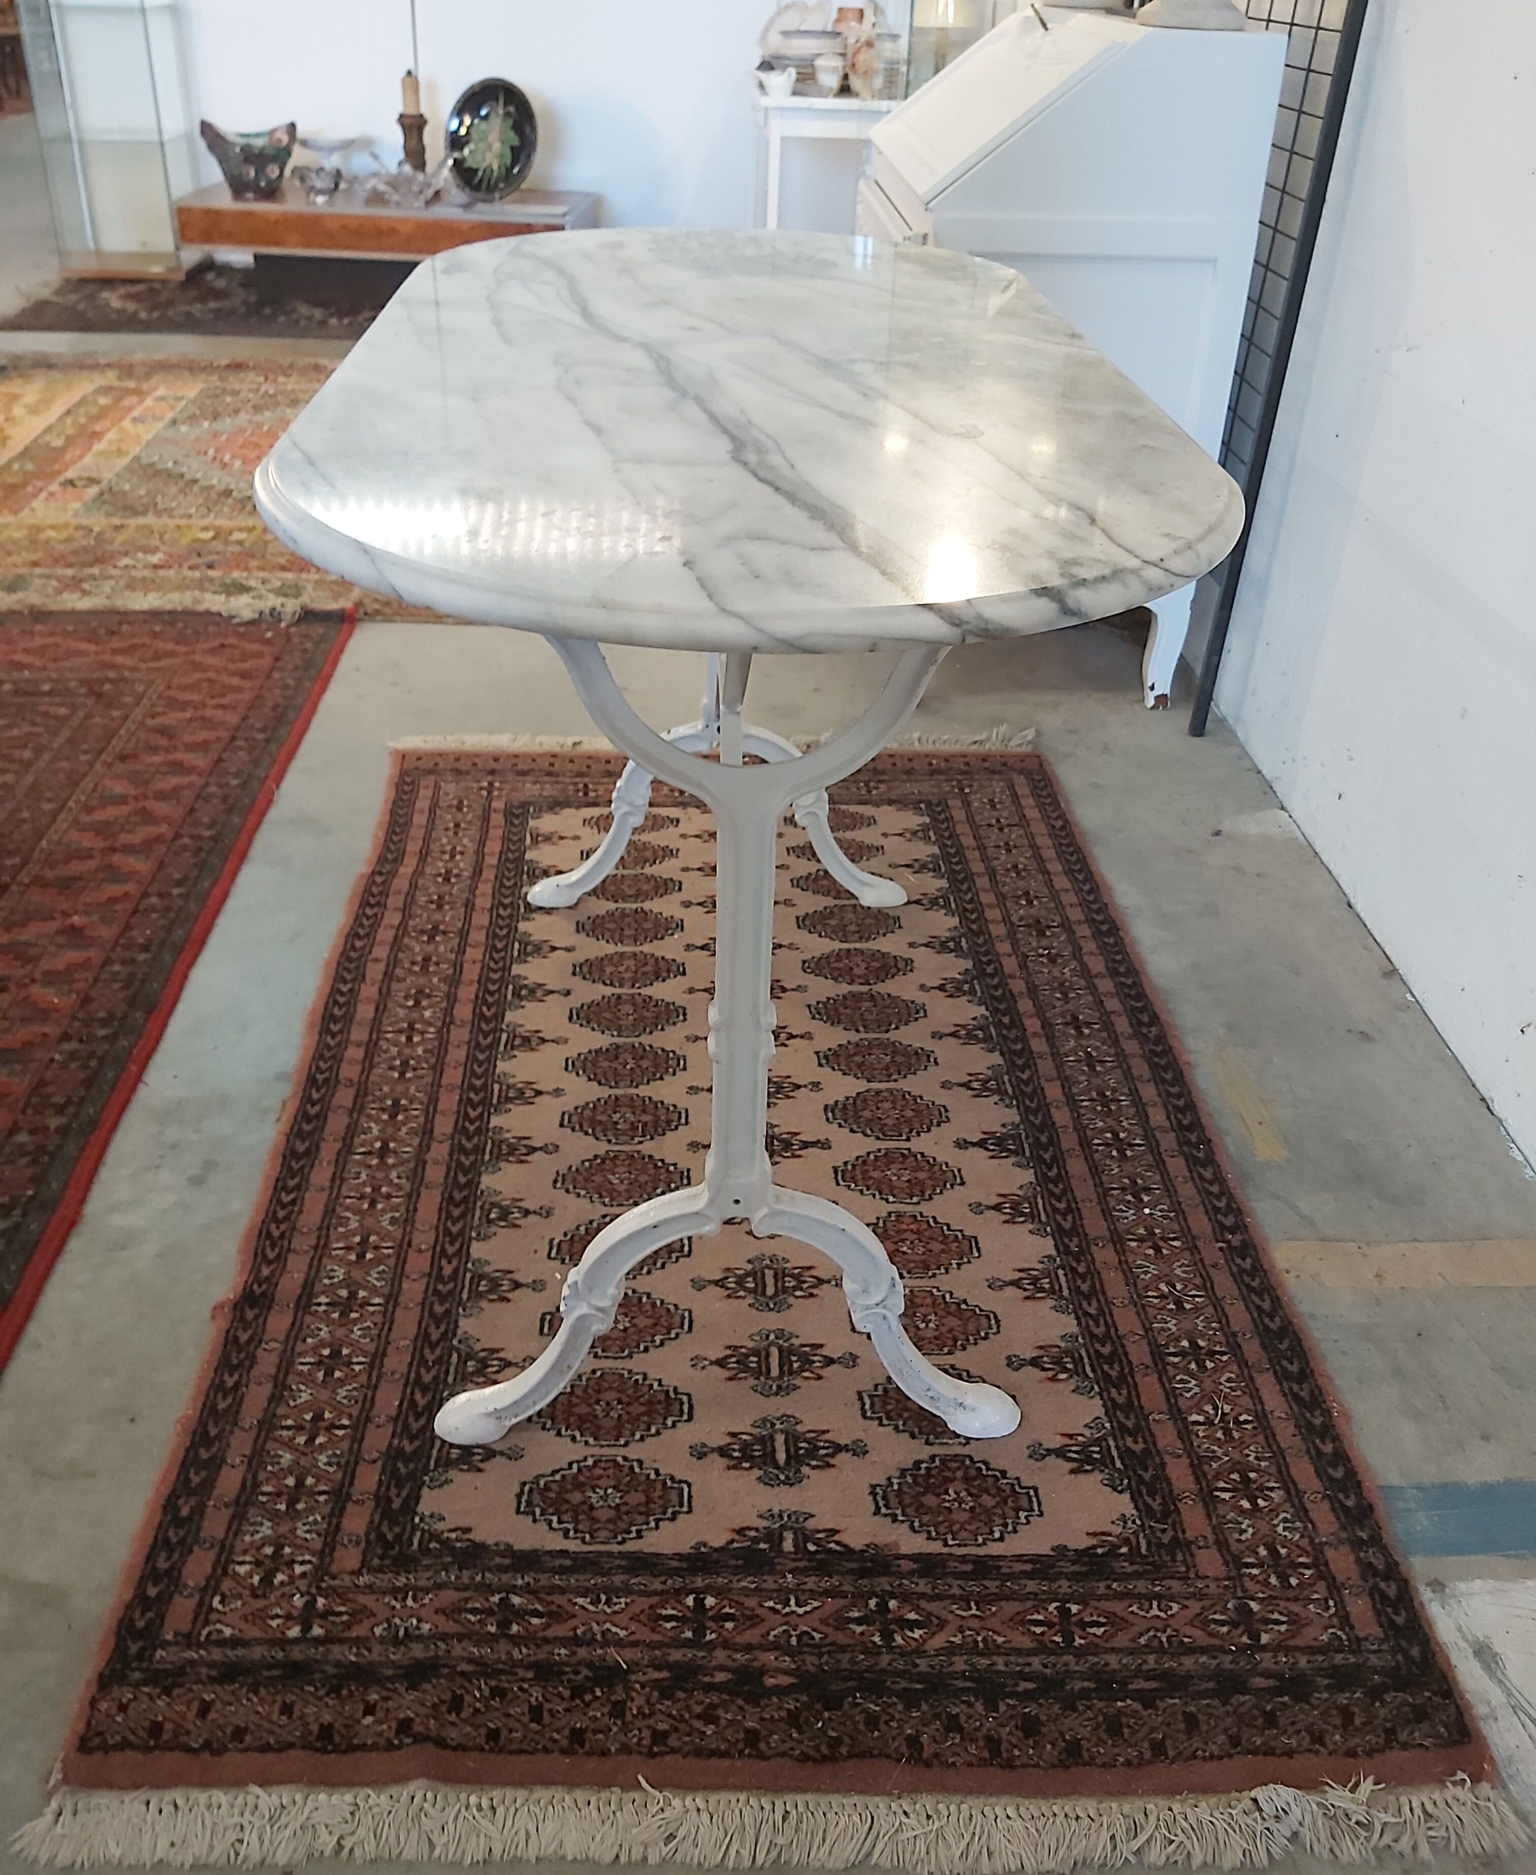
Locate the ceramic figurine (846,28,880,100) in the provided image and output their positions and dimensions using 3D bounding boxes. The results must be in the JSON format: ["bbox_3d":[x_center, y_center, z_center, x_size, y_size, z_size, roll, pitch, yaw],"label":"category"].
[{"bbox_3d":[0.285,-2.561,4.516,0.090,0.180,0.080,0,33,-4],"label":"ceramic figurine"}]

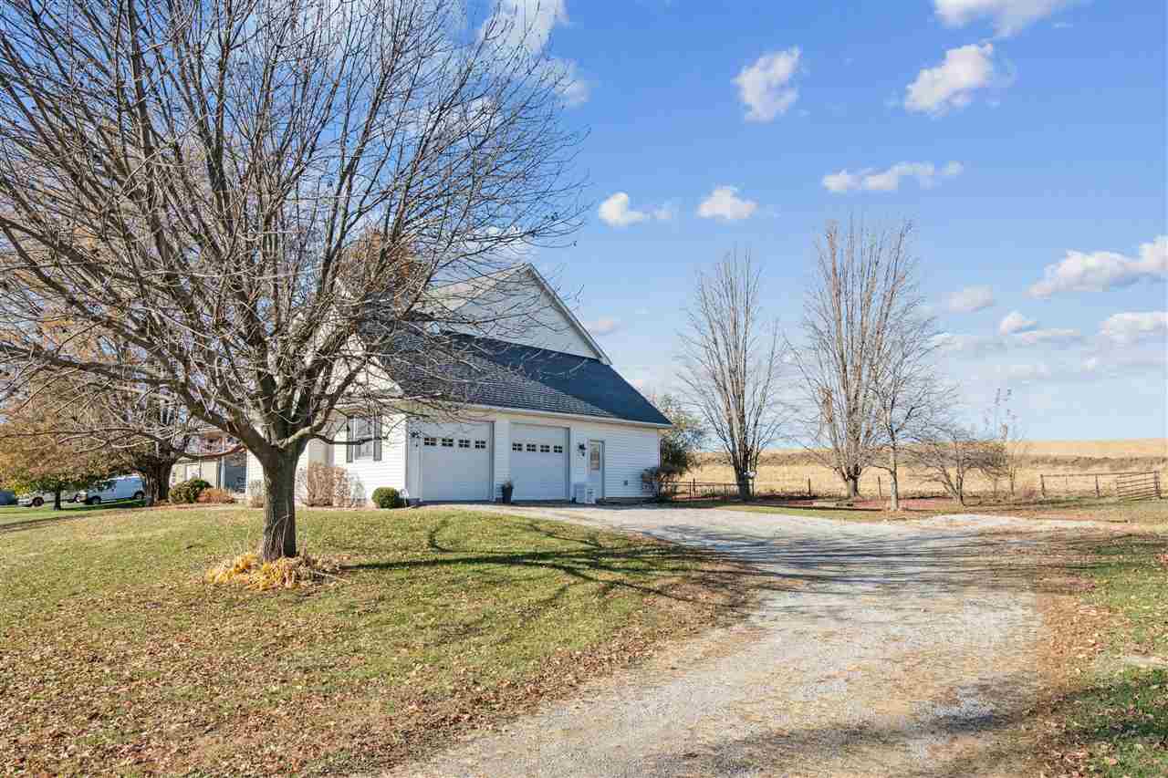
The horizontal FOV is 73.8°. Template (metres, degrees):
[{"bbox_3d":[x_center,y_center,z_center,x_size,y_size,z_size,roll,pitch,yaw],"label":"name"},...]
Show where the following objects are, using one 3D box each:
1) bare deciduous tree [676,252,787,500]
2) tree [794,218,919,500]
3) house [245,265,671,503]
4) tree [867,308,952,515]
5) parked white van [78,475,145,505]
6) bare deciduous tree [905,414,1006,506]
[{"bbox_3d":[7.428,-0.663,39.000,5.485,12.387,5.485,0,-6,0],"label":"bare deciduous tree"},{"bbox_3d":[15.044,-1.663,43.000,6.854,15.422,6.854,0,-6,0],"label":"tree"},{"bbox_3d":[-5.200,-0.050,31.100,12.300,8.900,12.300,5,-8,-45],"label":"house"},{"bbox_3d":[11.908,0.651,28.500,3.207,7.583,3.207,0,-6,0],"label":"tree"},{"bbox_3d":[-34.372,7.416,57.000,4.950,1.900,1.950,-5,-5,6],"label":"parked white van"},{"bbox_3d":[15.761,3.017,33.000,4.255,3.868,4.255,0,-6,0],"label":"bare deciduous tree"}]

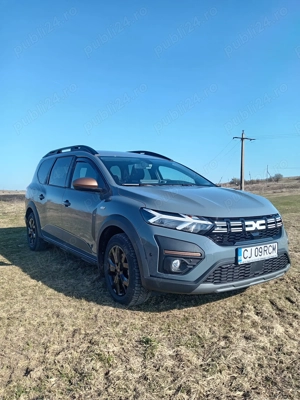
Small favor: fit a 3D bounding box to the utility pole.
[{"bbox_3d":[12.000,-4.600,40.000,3.000,8.500,0.400,0,2,-18],"label":"utility pole"}]

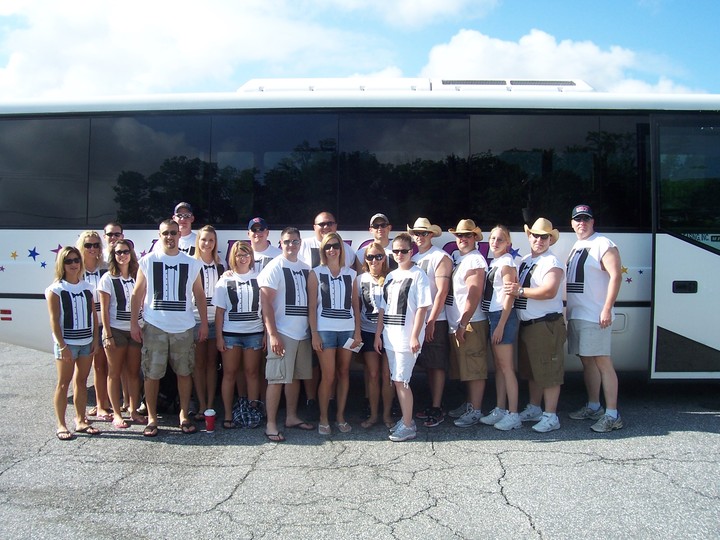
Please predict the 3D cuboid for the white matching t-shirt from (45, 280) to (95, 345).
[{"bbox_3d":[-2.324,0.341,5.678,0.400,0.510,0.260,0,0,-38],"label":"white matching t-shirt"}]

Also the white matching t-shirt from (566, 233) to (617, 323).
[{"bbox_3d":[2.067,0.067,6.300,0.360,0.790,0.540,0,0,-30],"label":"white matching t-shirt"}]

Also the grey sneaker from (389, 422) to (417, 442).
[{"bbox_3d":[0.348,1.305,5.708,0.275,0.110,0.105,0,0,-44],"label":"grey sneaker"}]

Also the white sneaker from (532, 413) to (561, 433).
[{"bbox_3d":[1.622,1.326,6.150,0.110,0.120,0.290,1,0,43],"label":"white sneaker"}]

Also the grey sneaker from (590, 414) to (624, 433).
[{"bbox_3d":[2.159,1.319,6.153,0.305,0.120,0.115,0,0,-30],"label":"grey sneaker"}]

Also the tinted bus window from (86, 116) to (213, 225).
[{"bbox_3d":[-2.186,-1.033,7.342,1.300,1.163,0.060,1,1,4],"label":"tinted bus window"}]

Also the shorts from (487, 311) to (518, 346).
[{"bbox_3d":[1.223,0.483,6.050,0.260,0.310,0.330,0,1,-30],"label":"shorts"}]

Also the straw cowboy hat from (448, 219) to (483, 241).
[{"bbox_3d":[0.959,-0.362,6.400,0.310,0.160,0.370,9,6,27],"label":"straw cowboy hat"}]

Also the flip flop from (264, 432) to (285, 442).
[{"bbox_3d":[-0.710,1.352,5.830,0.110,0.050,0.280,0,0,-14],"label":"flip flop"}]

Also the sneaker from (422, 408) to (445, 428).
[{"bbox_3d":[0.656,1.308,6.270,0.110,0.120,0.295,1,2,22],"label":"sneaker"}]

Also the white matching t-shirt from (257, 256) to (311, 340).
[{"bbox_3d":[-0.593,0.233,5.780,0.540,0.690,0.360,0,1,-36],"label":"white matching t-shirt"}]

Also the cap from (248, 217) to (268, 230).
[{"bbox_3d":[-0.957,-0.434,6.650,0.180,0.130,0.270,0,2,-5],"label":"cap"}]

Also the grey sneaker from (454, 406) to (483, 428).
[{"bbox_3d":[0.968,1.299,6.250,0.115,0.125,0.305,2,2,34],"label":"grey sneaker"}]

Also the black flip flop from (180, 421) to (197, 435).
[{"bbox_3d":[-1.415,1.282,5.830,0.120,0.075,0.290,0,1,-20],"label":"black flip flop"}]

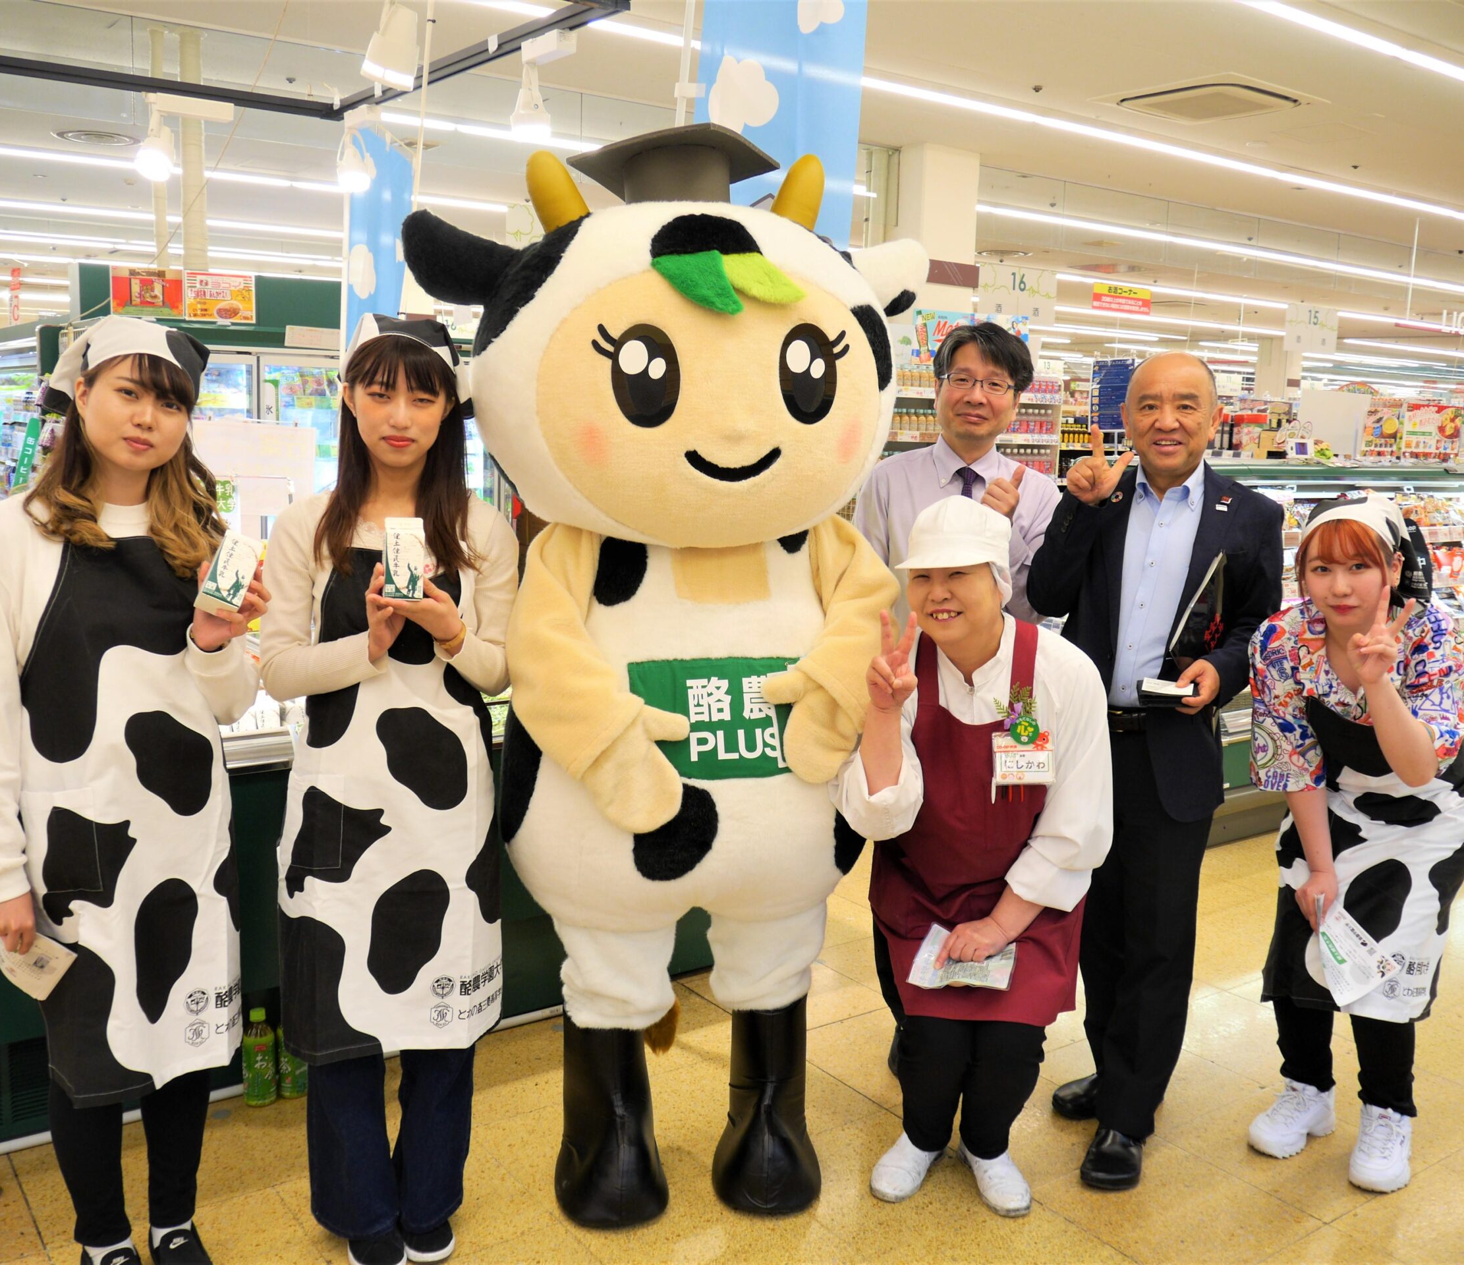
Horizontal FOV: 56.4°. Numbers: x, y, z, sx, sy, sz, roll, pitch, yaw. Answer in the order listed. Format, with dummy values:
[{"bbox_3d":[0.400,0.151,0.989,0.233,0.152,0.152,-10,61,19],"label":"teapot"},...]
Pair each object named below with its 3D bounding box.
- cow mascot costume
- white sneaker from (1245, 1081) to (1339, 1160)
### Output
[{"bbox_3d":[-0.136,0.084,2.631,0.970,2.020,0.780,0,9,-8],"label":"cow mascot costume"},{"bbox_3d":[1.216,1.027,2.956,0.265,0.125,0.105,-6,11,-41],"label":"white sneaker"}]

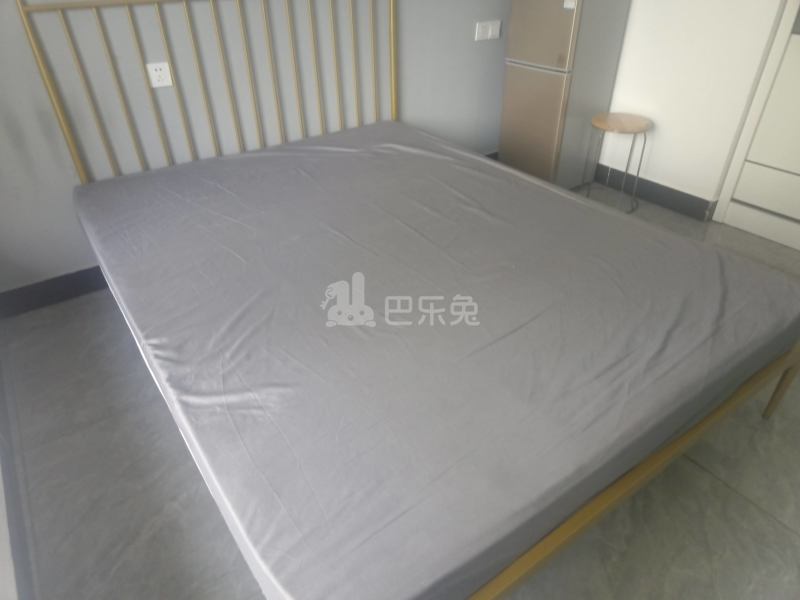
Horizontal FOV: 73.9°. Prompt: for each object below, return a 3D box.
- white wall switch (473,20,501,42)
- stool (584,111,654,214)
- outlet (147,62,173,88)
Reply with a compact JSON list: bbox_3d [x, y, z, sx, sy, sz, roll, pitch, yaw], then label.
[{"bbox_3d":[0.484,-1.477,2.914,0.172,0.086,0.010,-23,40,-28],"label":"white wall switch"},{"bbox_3d":[1.138,-0.730,2.829,0.305,0.438,0.305,-23,40,-28],"label":"stool"},{"bbox_3d":[-0.938,-0.878,2.078,0.086,0.086,0.010,-23,40,-28],"label":"outlet"}]

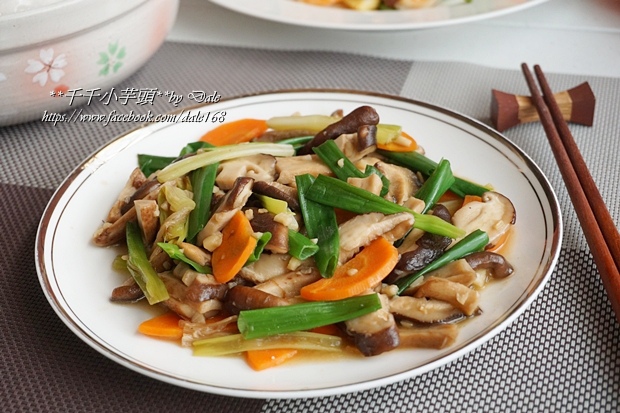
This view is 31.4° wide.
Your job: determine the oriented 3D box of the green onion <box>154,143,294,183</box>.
[{"bbox_3d":[-0.041,-0.022,0.546,0.069,0.007,0.009,-10,34,-8],"label":"green onion"}]

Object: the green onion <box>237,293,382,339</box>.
[{"bbox_3d":[0.000,0.045,0.453,0.060,0.009,0.011,-8,34,-1],"label":"green onion"}]

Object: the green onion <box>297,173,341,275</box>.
[{"bbox_3d":[0.004,0.008,0.488,0.013,0.006,0.057,-8,50,-7],"label":"green onion"}]

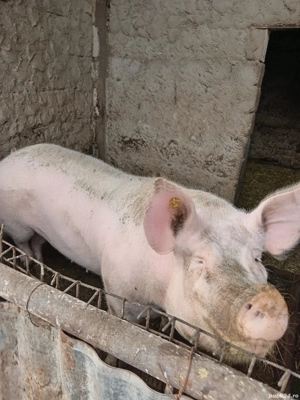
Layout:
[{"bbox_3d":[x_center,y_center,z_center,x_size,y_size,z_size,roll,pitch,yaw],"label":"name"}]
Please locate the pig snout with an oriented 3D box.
[{"bbox_3d":[0.264,0.278,0.690,0.110,0.130,0.075,-2,13,-13],"label":"pig snout"}]

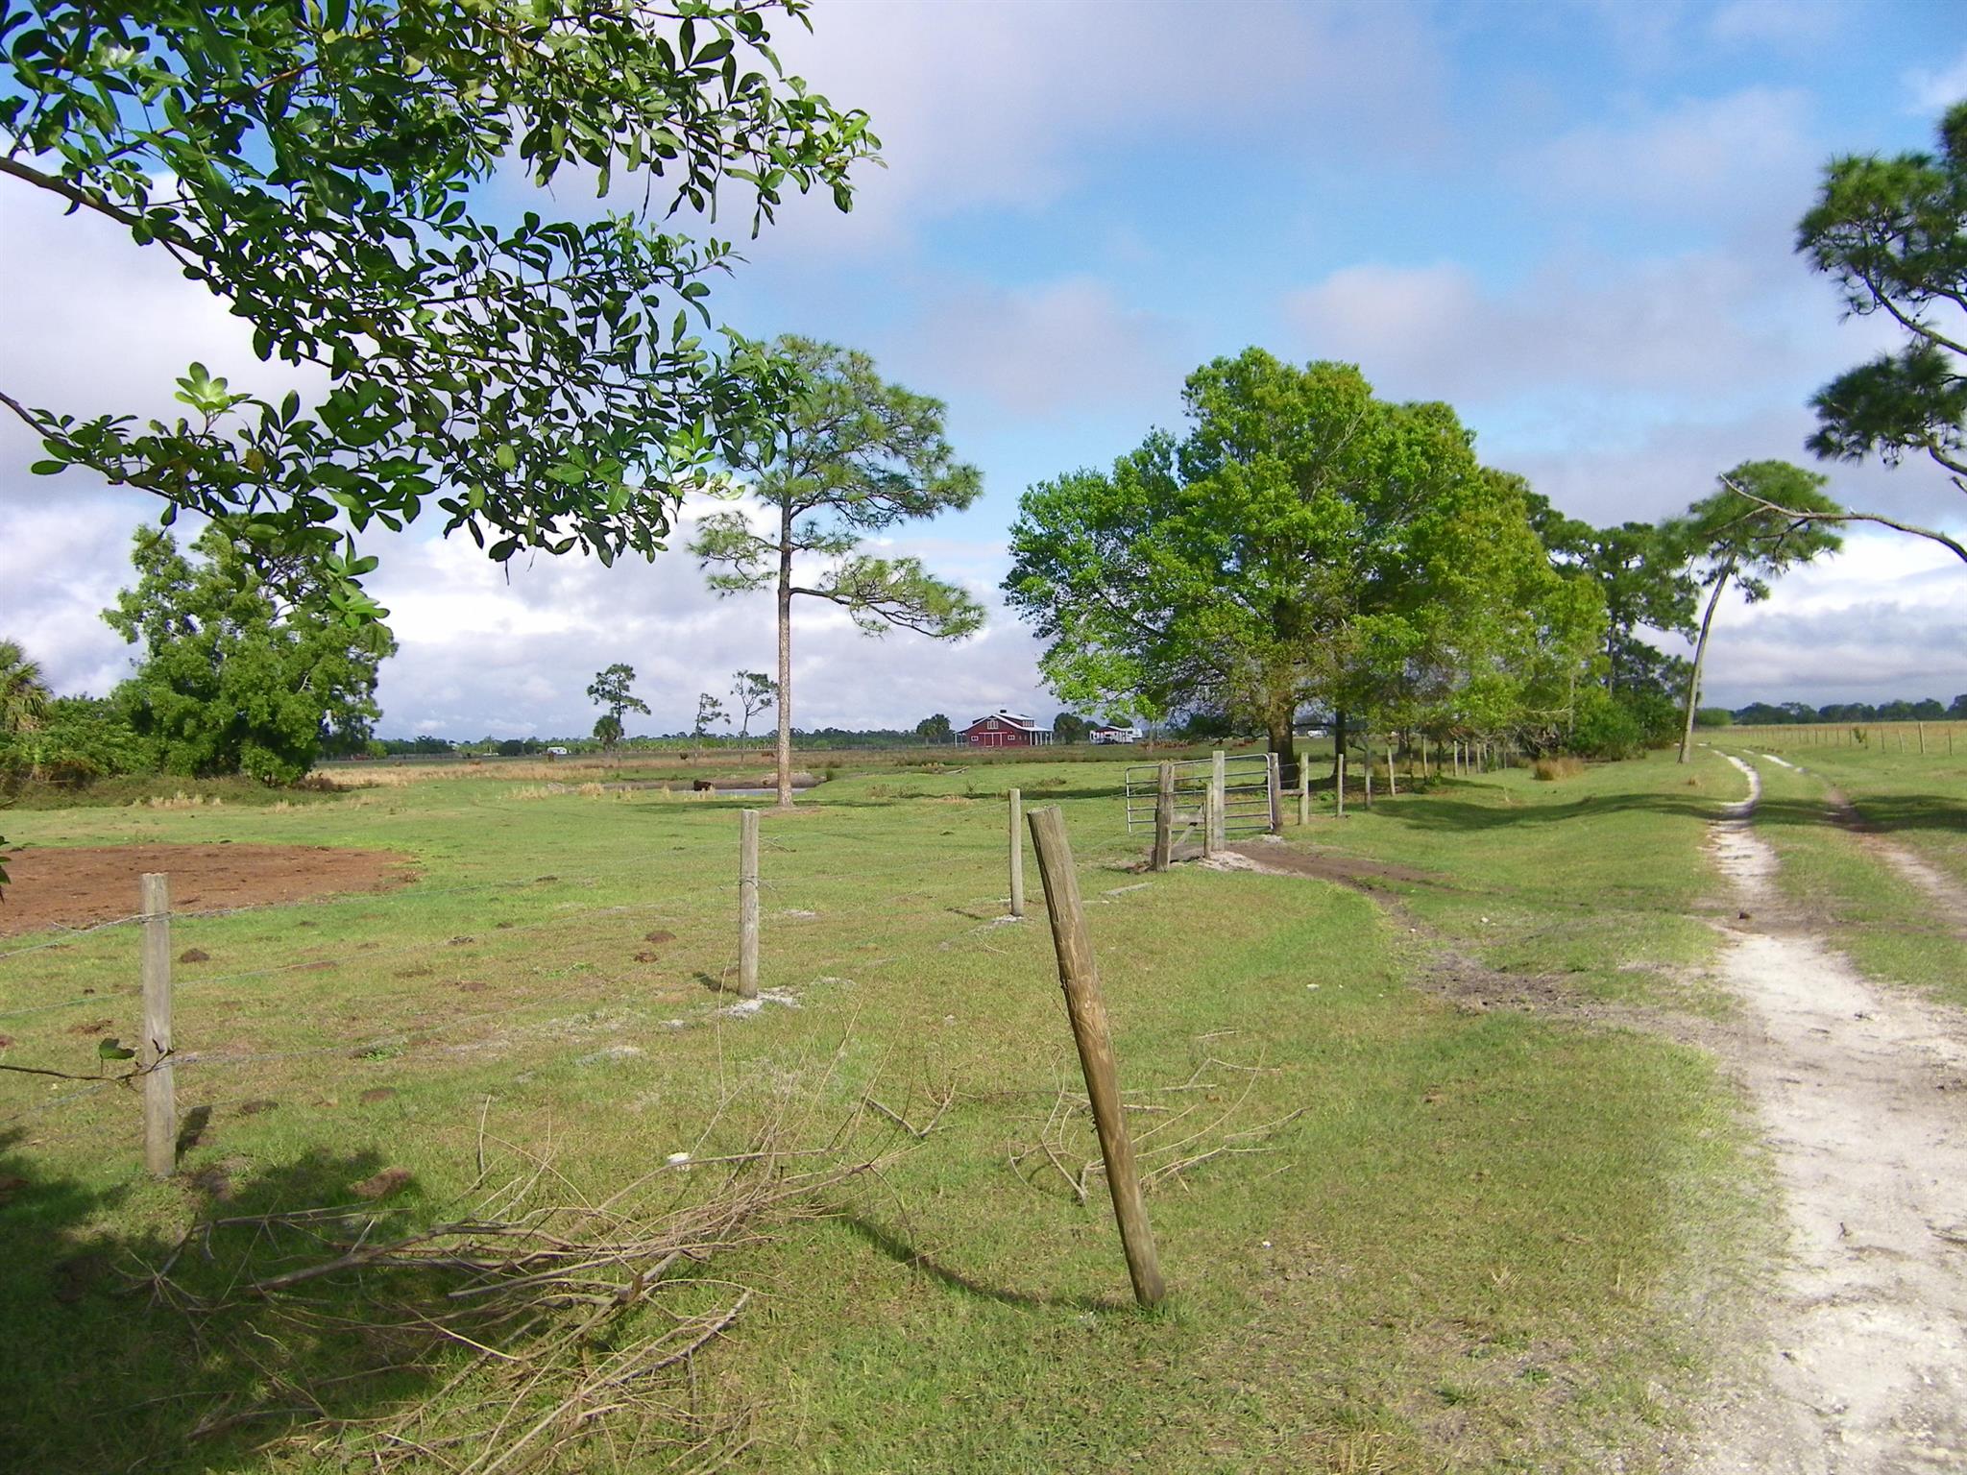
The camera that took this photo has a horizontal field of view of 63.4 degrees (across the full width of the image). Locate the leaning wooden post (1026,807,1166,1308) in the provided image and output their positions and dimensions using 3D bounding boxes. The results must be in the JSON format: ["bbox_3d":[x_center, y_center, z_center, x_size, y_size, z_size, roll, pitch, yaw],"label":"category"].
[{"bbox_3d":[0.321,0.922,4.450,0.092,1.519,0.092,-12,11,0],"label":"leaning wooden post"}]

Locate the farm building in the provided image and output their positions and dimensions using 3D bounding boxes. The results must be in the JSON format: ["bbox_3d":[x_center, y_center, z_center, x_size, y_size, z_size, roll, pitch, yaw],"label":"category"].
[{"bbox_3d":[4.897,-1.861,338.000,16.500,7.900,15.000,-1,0,19],"label":"farm building"}]

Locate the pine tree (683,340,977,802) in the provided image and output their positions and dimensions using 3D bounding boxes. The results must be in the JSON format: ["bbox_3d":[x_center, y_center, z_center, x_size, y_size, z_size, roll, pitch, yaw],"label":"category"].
[{"bbox_3d":[-3.900,-4.433,42.500,7.840,12.519,7.200,-1,0,0],"label":"pine tree"}]

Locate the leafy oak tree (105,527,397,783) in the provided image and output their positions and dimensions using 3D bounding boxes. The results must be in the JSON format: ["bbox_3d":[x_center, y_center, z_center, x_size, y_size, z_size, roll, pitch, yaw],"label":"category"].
[{"bbox_3d":[-34.976,-3.817,76.000,13.946,12.405,12.500,-1,0,0],"label":"leafy oak tree"}]

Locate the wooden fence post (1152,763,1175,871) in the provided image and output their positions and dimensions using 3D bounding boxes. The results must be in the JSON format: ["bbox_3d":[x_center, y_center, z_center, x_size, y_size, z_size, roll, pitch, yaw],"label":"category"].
[{"bbox_3d":[2.222,0.979,19.500,0.180,1.330,0.180,1,0,0],"label":"wooden fence post"}]

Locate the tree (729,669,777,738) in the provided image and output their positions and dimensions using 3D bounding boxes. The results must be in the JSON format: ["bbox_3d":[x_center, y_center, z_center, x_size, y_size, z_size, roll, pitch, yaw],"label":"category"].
[{"bbox_3d":[-21.947,-2.055,152.000,4.698,8.955,4.300,-1,0,0],"label":"tree"}]

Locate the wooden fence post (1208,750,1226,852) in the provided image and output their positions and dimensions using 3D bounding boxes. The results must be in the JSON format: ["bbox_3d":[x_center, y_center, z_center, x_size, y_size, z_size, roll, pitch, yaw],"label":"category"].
[{"bbox_3d":[3.340,0.906,22.600,0.160,1.420,0.160,-1,0,0],"label":"wooden fence post"}]

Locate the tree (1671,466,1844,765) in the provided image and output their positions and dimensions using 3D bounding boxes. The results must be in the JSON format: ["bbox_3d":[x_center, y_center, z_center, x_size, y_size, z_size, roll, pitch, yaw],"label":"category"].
[{"bbox_3d":[32.678,-5.274,67.000,7.053,12.683,6.600,-1,0,0],"label":"tree"}]

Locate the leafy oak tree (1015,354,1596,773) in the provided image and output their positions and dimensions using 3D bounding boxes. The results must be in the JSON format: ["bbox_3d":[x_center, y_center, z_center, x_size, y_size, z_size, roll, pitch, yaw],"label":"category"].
[{"bbox_3d":[10.621,-5.682,53.000,19.759,14.384,15.500,-1,0,0],"label":"leafy oak tree"}]

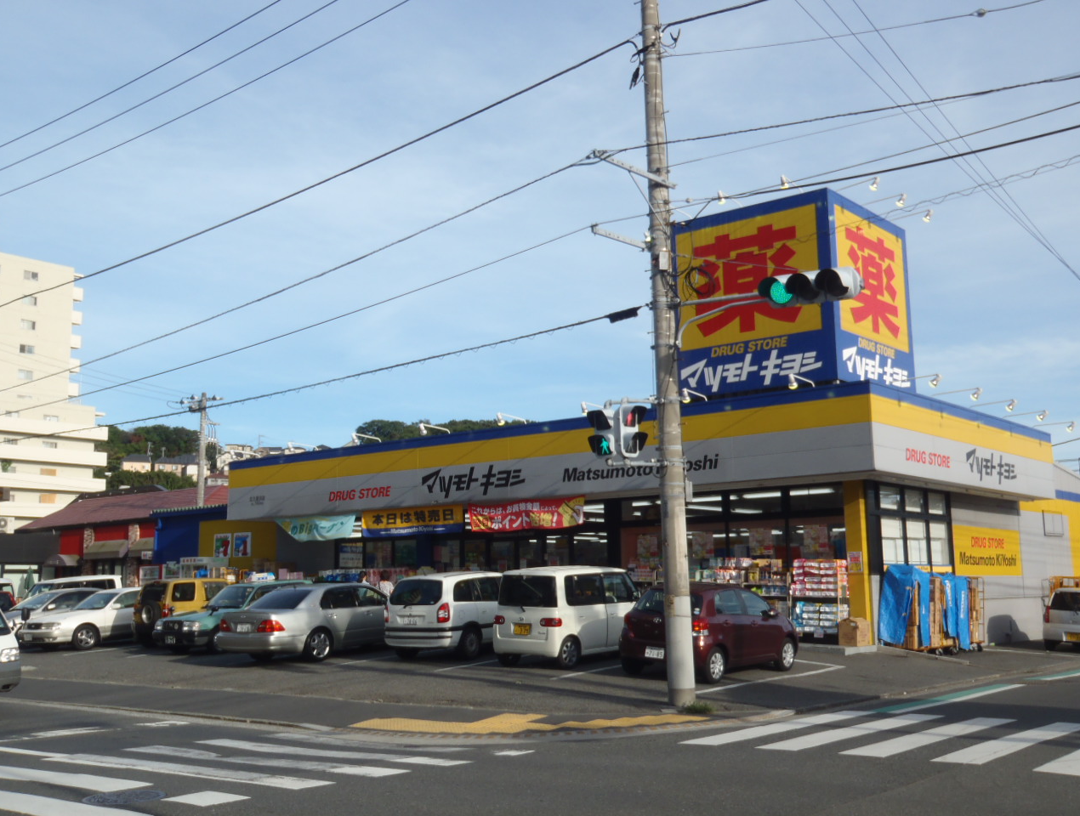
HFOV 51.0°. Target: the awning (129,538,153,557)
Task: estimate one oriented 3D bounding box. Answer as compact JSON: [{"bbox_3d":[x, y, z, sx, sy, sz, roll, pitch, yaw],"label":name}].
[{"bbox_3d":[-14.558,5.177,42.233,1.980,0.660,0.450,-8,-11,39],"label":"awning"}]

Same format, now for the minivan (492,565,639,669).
[{"bbox_3d":[0.600,3.870,21.250,1.475,1.730,3.395,-5,-9,32],"label":"minivan"}]

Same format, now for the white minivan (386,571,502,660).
[{"bbox_3d":[-1.330,4.230,23.500,1.740,1.660,4.310,-5,-9,30],"label":"white minivan"}]

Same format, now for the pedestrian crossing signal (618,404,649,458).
[{"bbox_3d":[1.217,0.304,15.000,0.350,0.680,0.310,7,-12,-42],"label":"pedestrian crossing signal"}]

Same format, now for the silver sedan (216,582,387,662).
[{"bbox_3d":[-4.060,4.280,23.000,1.830,1.470,4.990,-5,-9,34],"label":"silver sedan"}]

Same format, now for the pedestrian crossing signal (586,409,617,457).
[{"bbox_3d":[0.850,0.355,15.500,0.350,0.660,0.310,-8,-11,39],"label":"pedestrian crossing signal"}]

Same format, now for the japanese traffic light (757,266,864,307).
[{"bbox_3d":[3.424,-1.541,14.400,1.230,0.370,0.440,-7,-10,34],"label":"japanese traffic light"}]

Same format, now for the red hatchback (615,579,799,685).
[{"bbox_3d":[2.960,3.730,19.200,1.695,1.520,3.750,-6,-10,38],"label":"red hatchback"}]

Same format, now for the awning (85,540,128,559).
[{"bbox_3d":[-16.879,5.549,44.158,2.668,0.660,0.450,-8,-11,39],"label":"awning"}]

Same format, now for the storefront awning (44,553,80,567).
[{"bbox_3d":[-19.638,6.250,46.443,1.910,0.460,0.500,-8,-11,39],"label":"storefront awning"}]

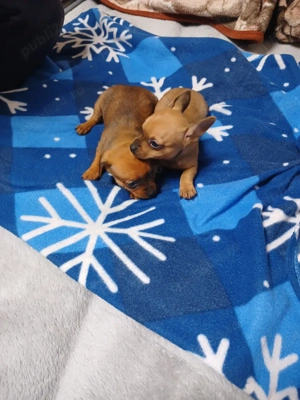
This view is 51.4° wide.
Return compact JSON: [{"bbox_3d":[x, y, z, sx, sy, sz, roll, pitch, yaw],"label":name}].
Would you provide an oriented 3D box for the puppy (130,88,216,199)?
[{"bbox_3d":[0.050,-0.141,0.590,0.140,0.130,0.235,9,49,5],"label":"puppy"}]

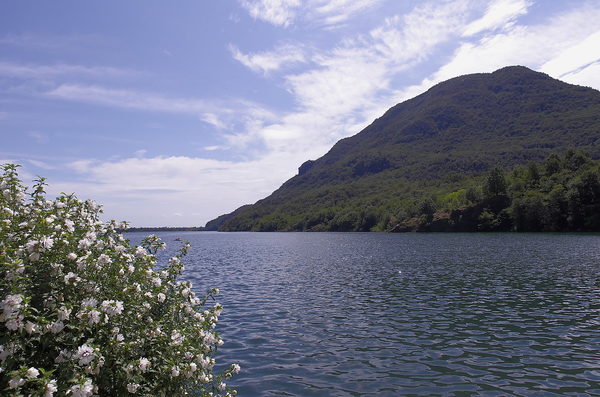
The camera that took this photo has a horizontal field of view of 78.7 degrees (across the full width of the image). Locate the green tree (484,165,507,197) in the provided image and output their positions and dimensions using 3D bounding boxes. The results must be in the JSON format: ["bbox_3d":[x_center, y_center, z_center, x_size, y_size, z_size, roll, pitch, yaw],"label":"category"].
[{"bbox_3d":[66.806,-5.467,125.000,7.300,10.900,7.000,0,-5,0],"label":"green tree"}]

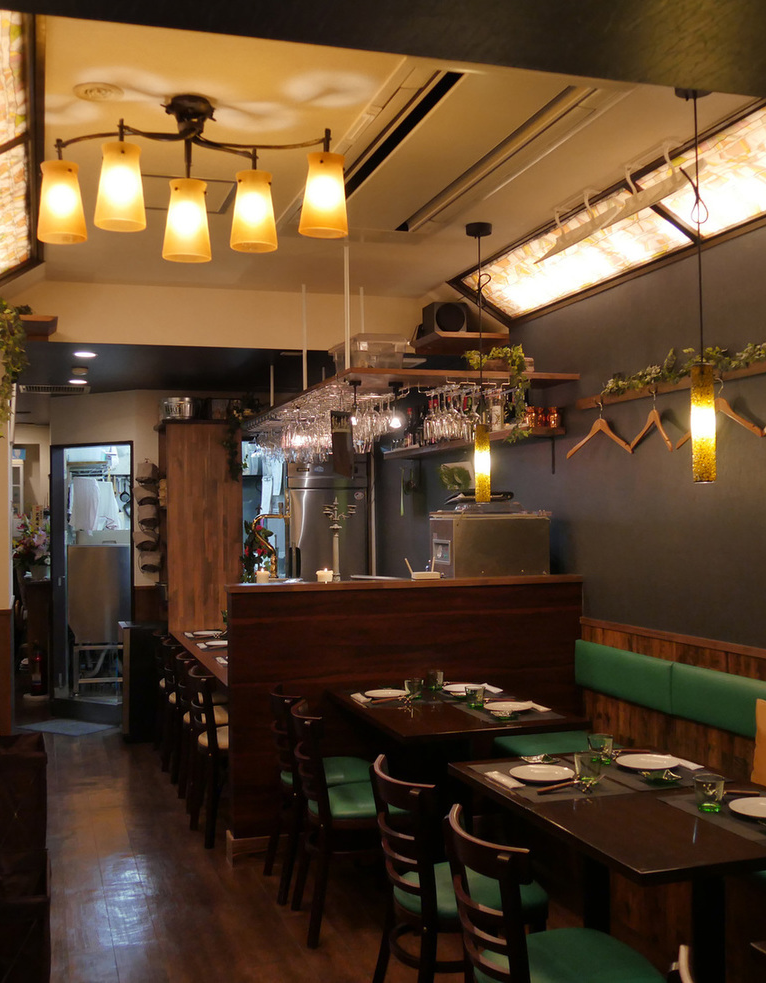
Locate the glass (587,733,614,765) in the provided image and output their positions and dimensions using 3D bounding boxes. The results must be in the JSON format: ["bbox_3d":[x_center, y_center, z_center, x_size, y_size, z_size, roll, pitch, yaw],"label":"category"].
[{"bbox_3d":[0.662,0.786,3.230,0.079,0.083,0.079,-1,-1,0],"label":"glass"}]

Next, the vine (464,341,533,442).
[{"bbox_3d":[0.537,-0.462,4.985,0.308,0.467,0.200,0,-1,-18],"label":"vine"}]

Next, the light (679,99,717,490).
[{"bbox_3d":[0.896,-0.608,2.994,0.105,1.165,0.105,0,-1,-18],"label":"light"}]

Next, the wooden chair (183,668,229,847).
[{"bbox_3d":[-0.671,1.252,5.134,0.490,0.806,0.420,0,-1,-18],"label":"wooden chair"}]

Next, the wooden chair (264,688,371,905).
[{"bbox_3d":[-0.239,1.194,4.322,0.465,0.793,0.420,0,-1,-18],"label":"wooden chair"}]

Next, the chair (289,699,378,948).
[{"bbox_3d":[-0.102,1.221,4.031,0.490,0.806,0.420,0,-1,-15],"label":"chair"}]

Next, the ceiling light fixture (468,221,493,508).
[{"bbox_3d":[0.408,-0.523,4.384,0.110,1.138,0.110,-1,-1,0],"label":"ceiling light fixture"}]

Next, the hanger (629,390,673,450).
[{"bbox_3d":[1.127,-0.307,4.474,0.050,0.242,0.425,0,-1,-11],"label":"hanger"}]

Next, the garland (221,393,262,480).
[{"bbox_3d":[-0.925,-0.356,6.943,0.243,0.565,0.200,0,-1,-18],"label":"garland"}]

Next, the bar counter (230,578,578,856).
[{"bbox_3d":[0.119,1.025,5.012,1.746,1.235,0.240,0,-1,-18],"label":"bar counter"}]

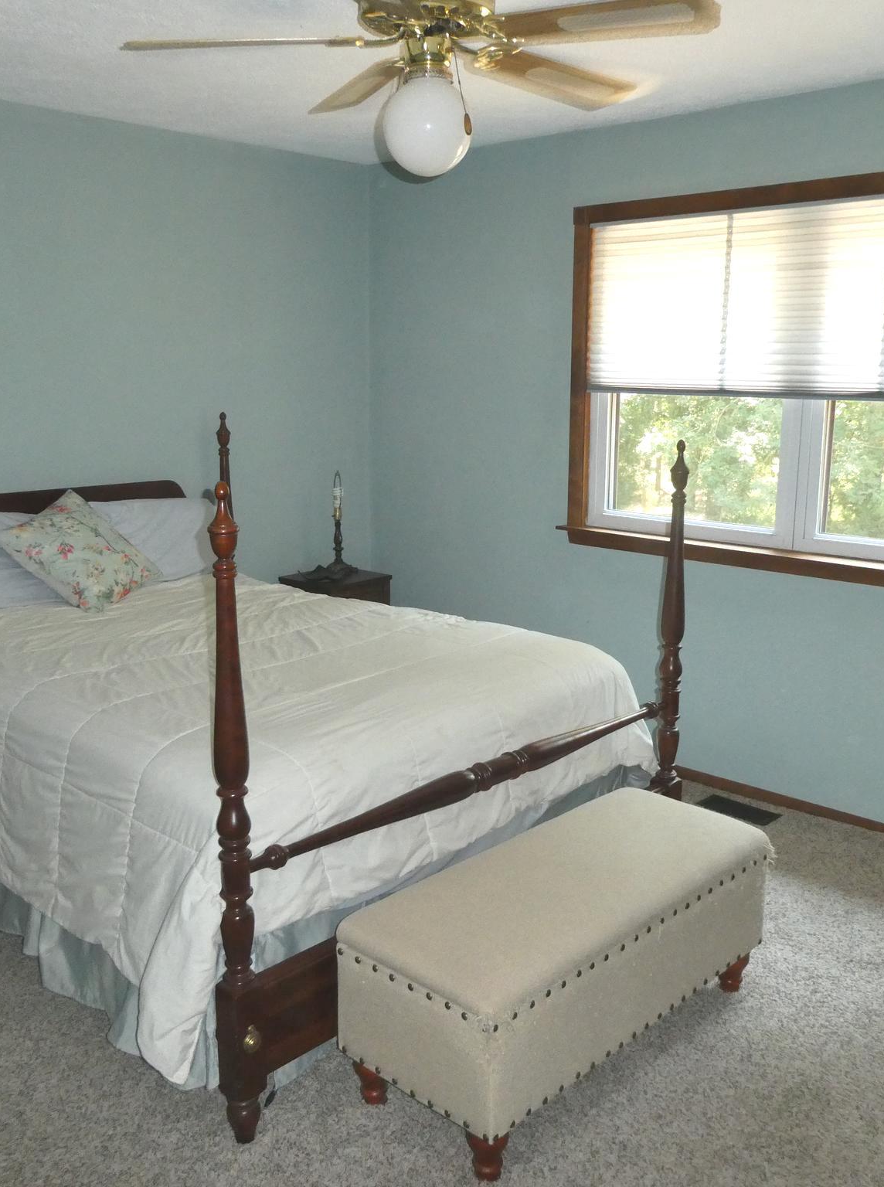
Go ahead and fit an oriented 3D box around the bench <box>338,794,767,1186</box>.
[{"bbox_3d":[0.302,0.848,2.596,0.445,0.390,1.070,11,16,42],"label":"bench"}]

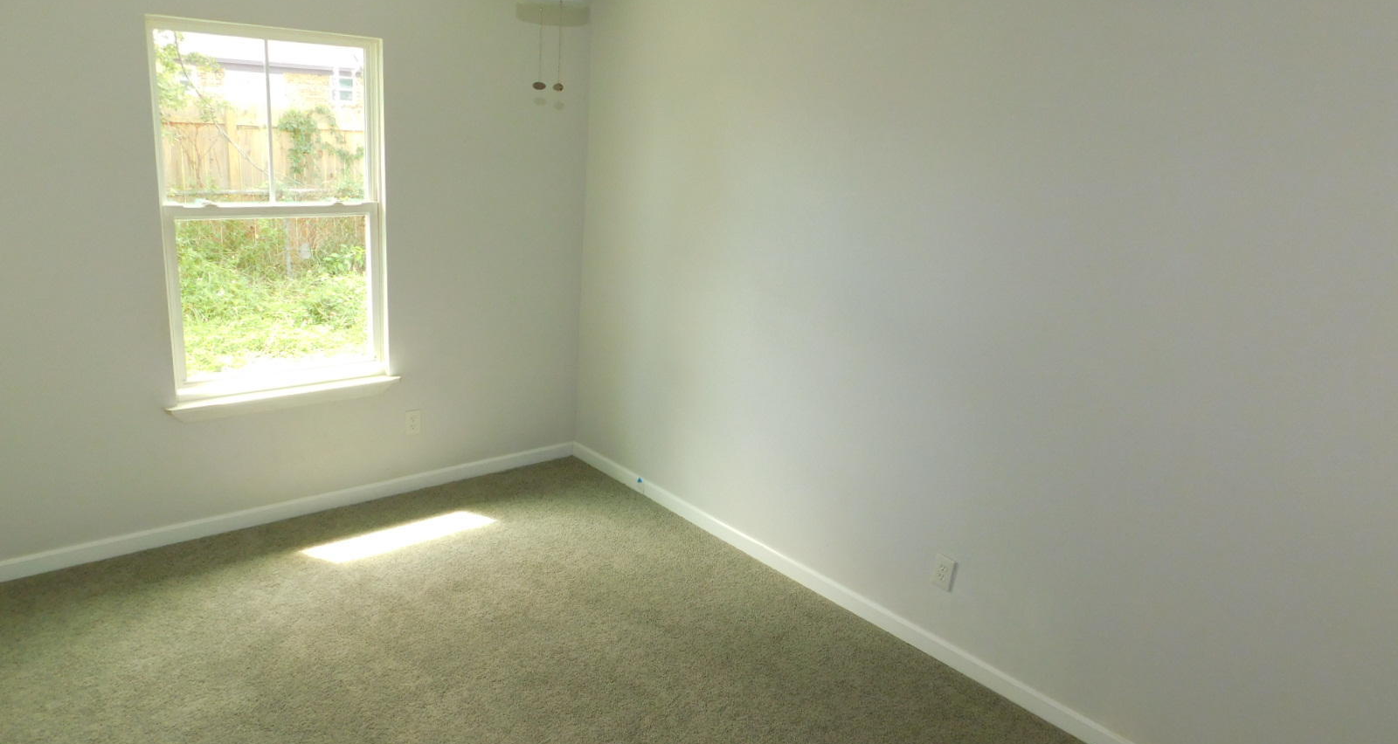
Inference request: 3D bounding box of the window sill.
[{"bbox_3d":[-1.766,0.121,4.003,0.967,0.078,0.090,-10,21,-41],"label":"window sill"}]

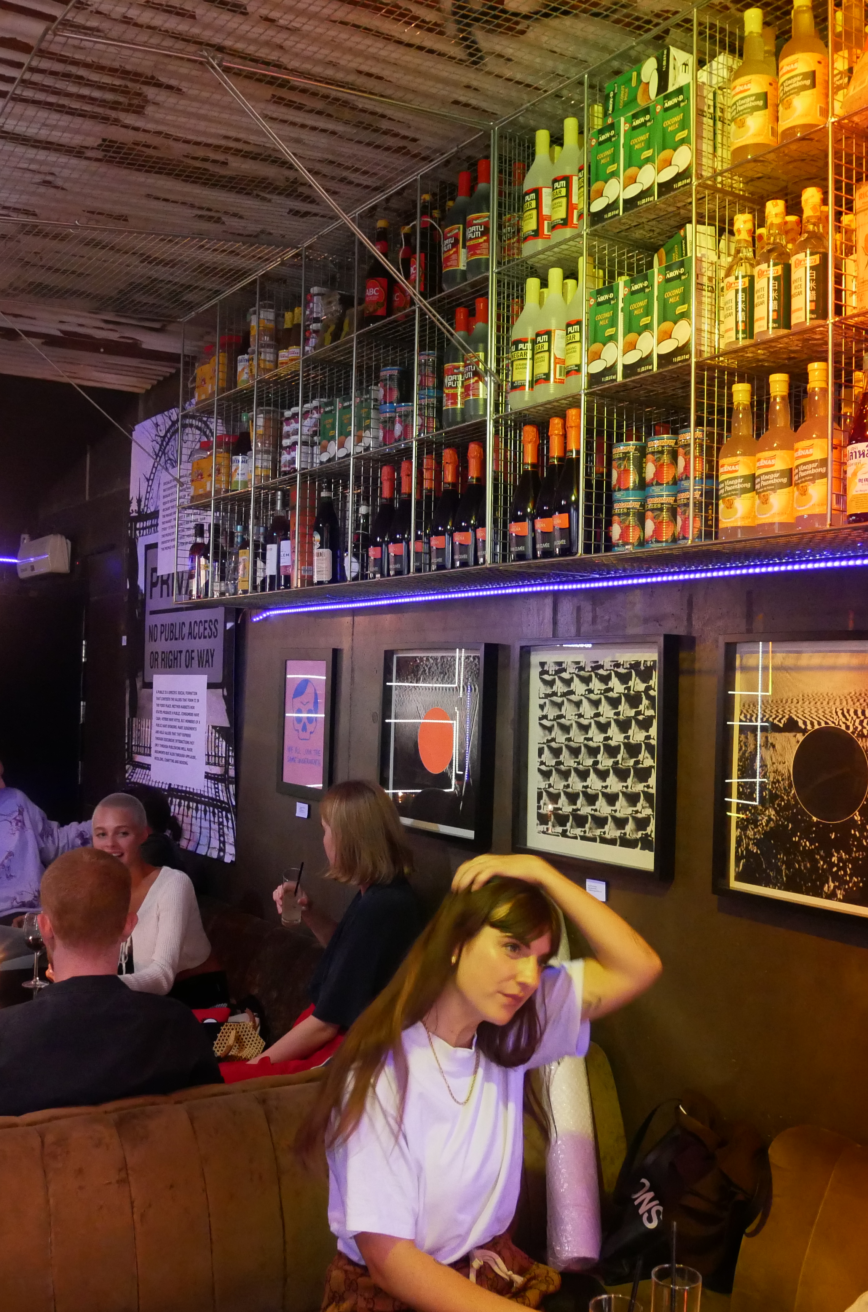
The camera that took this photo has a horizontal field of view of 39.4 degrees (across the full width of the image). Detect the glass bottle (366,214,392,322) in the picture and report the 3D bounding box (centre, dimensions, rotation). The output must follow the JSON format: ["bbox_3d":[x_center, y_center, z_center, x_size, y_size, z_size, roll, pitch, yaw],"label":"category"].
[{"bbox_3d":[-0.145,-1.014,3.248,0.073,0.297,0.073,1,-1,0],"label":"glass bottle"}]

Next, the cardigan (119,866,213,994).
[{"bbox_3d":[-0.817,0.784,3.480,0.320,0.370,0.400,2,-2,-44],"label":"cardigan"}]

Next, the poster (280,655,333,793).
[{"bbox_3d":[-0.423,0.225,4.095,0.035,0.490,0.352,2,-2,-35],"label":"poster"}]

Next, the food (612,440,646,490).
[{"bbox_3d":[0.406,-0.370,2.429,0.087,0.112,0.087,1,-1,0],"label":"food"}]

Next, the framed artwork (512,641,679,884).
[{"bbox_3d":[0.382,0.230,2.951,0.050,0.550,0.535,2,-2,-34],"label":"framed artwork"}]

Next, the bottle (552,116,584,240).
[{"bbox_3d":[0.293,-1.005,2.599,0.080,0.295,0.080,1,-1,0],"label":"bottle"}]

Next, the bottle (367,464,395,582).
[{"bbox_3d":[-0.124,-0.353,3.236,0.088,0.312,0.088,2,-1,-34],"label":"bottle"}]

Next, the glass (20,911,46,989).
[{"bbox_3d":[-1.059,0.781,3.220,0.070,0.207,0.070,2,-2,-34],"label":"glass"}]

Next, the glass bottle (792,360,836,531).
[{"bbox_3d":[0.646,-0.352,2.040,0.077,0.287,0.077,2,-1,-34],"label":"glass bottle"}]

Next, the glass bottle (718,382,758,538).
[{"bbox_3d":[0.551,-0.347,2.168,0.077,0.282,0.077,1,-1,0],"label":"glass bottle"}]

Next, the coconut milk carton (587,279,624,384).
[{"bbox_3d":[0.364,-0.634,2.427,0.060,0.196,0.089,2,-1,-34],"label":"coconut milk carton"}]

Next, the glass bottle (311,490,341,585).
[{"bbox_3d":[-0.304,-0.327,3.426,0.076,0.275,0.076,1,-1,0],"label":"glass bottle"}]

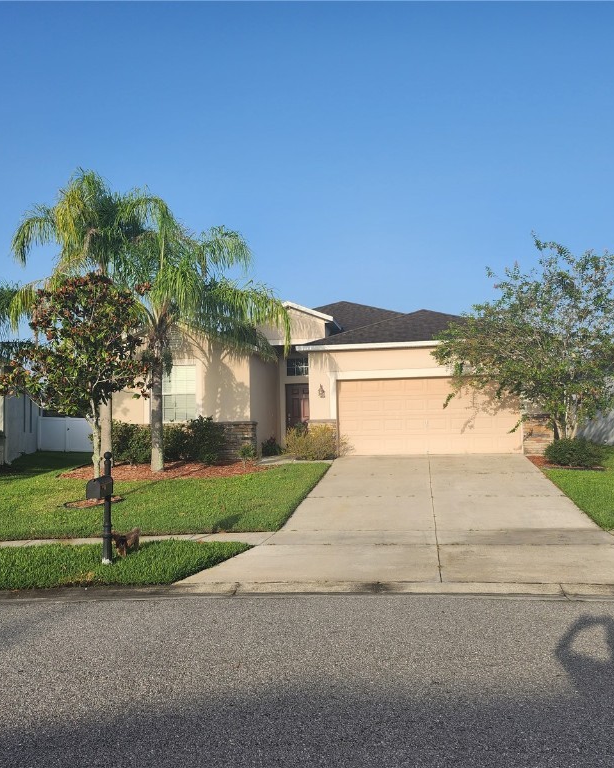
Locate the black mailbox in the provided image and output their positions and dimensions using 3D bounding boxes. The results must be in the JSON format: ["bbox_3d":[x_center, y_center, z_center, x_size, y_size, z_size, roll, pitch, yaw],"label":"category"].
[{"bbox_3d":[-2.813,1.420,9.650,0.195,0.270,0.470,-2,-3,8],"label":"black mailbox"}]

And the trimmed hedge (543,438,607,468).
[{"bbox_3d":[6.429,1.664,17.000,1.500,0.740,1.200,-2,-3,9],"label":"trimmed hedge"}]

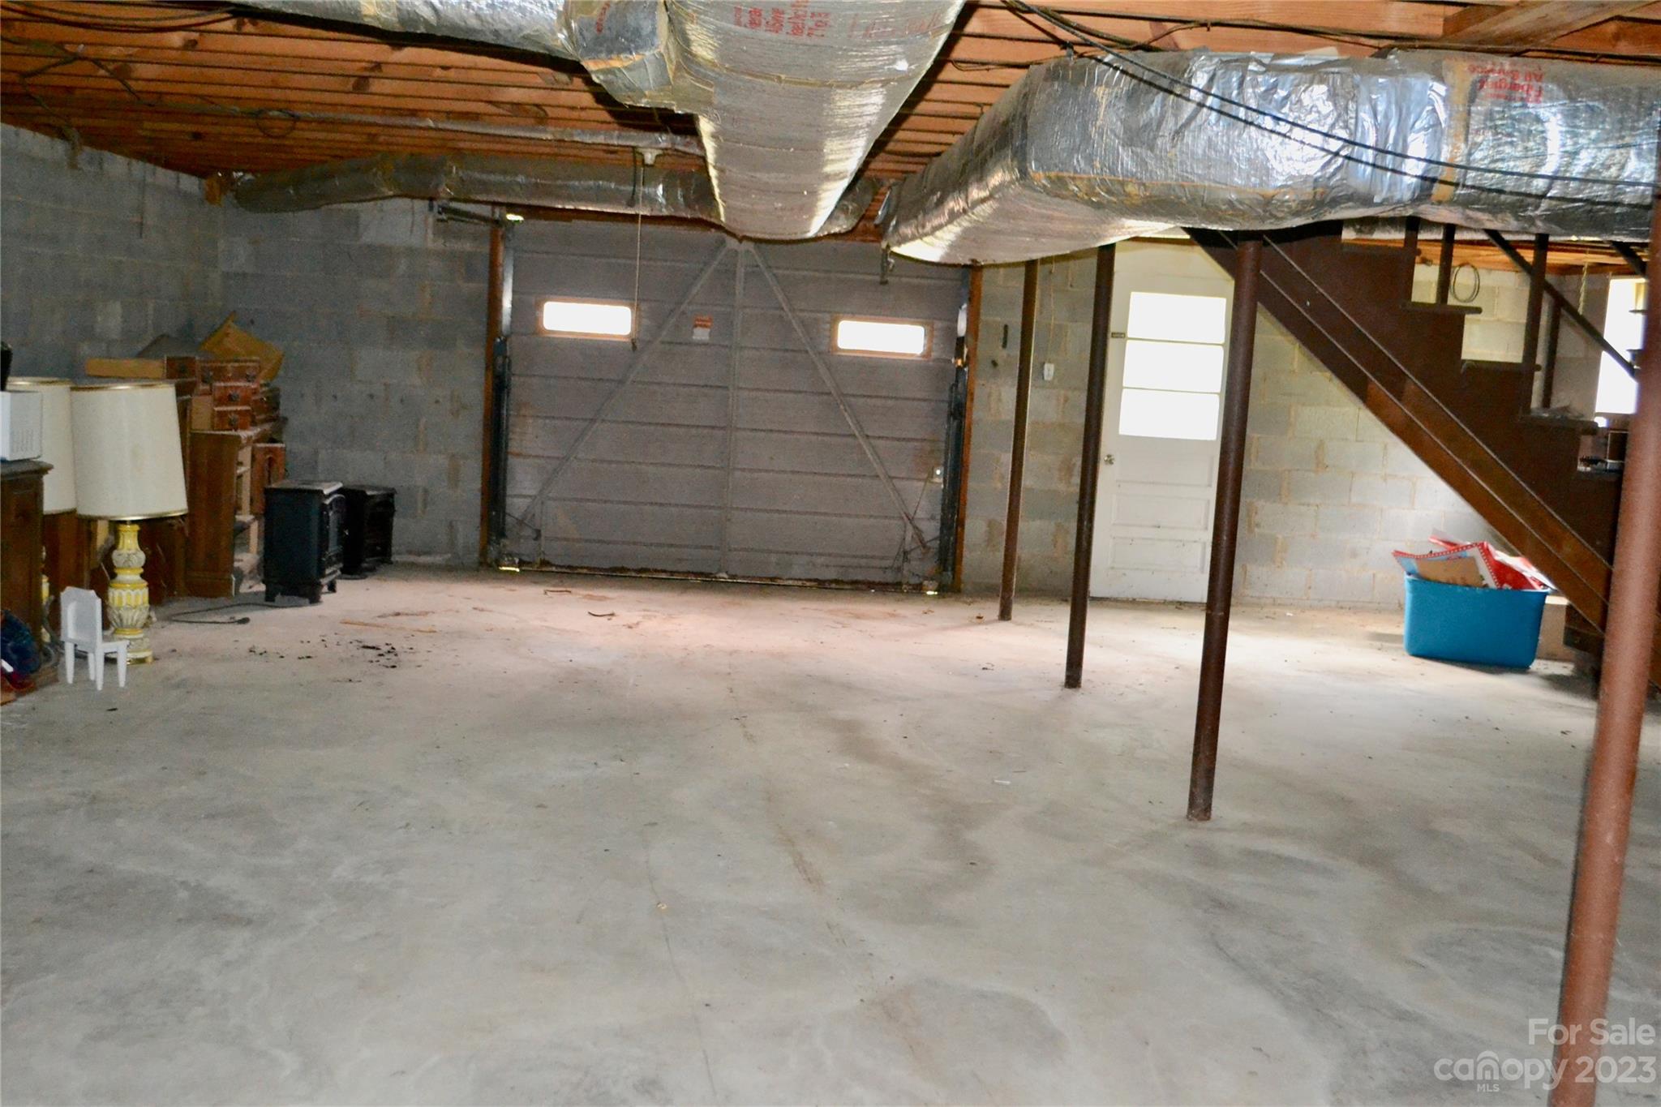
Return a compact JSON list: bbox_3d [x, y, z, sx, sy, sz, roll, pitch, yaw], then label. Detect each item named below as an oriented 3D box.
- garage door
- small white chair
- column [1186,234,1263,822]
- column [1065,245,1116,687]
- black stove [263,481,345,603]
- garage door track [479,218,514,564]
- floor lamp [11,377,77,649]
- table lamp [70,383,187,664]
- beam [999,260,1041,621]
[{"bbox_3d":[-0.544,-0.889,10.884,2.740,2.130,0.080,3,6,-6],"label":"garage door"},{"bbox_3d":[-2.772,0.313,6.811,0.210,0.372,0.160,7,7,26],"label":"small white chair"},{"bbox_3d":[1.259,-0.189,5.698,0.078,2.100,0.078,3,6,-6],"label":"column"},{"bbox_3d":[1.158,-0.447,7.972,0.076,2.100,0.076,3,6,-6],"label":"column"},{"bbox_3d":[-2.725,-0.062,9.301,0.300,0.575,0.520,3,6,-5],"label":"black stove"},{"bbox_3d":[-1.962,-0.935,10.657,0.140,2.100,0.120,3,6,-6],"label":"garage door track"},{"bbox_3d":[-3.315,-0.170,7.465,0.450,1.130,0.450,3,6,-6],"label":"floor lamp"},{"bbox_3d":[-2.846,-0.128,7.314,0.450,1.125,0.450,3,6,-6],"label":"table lamp"},{"bbox_3d":[1.046,-0.676,9.974,0.075,2.100,0.075,3,6,-6],"label":"beam"}]

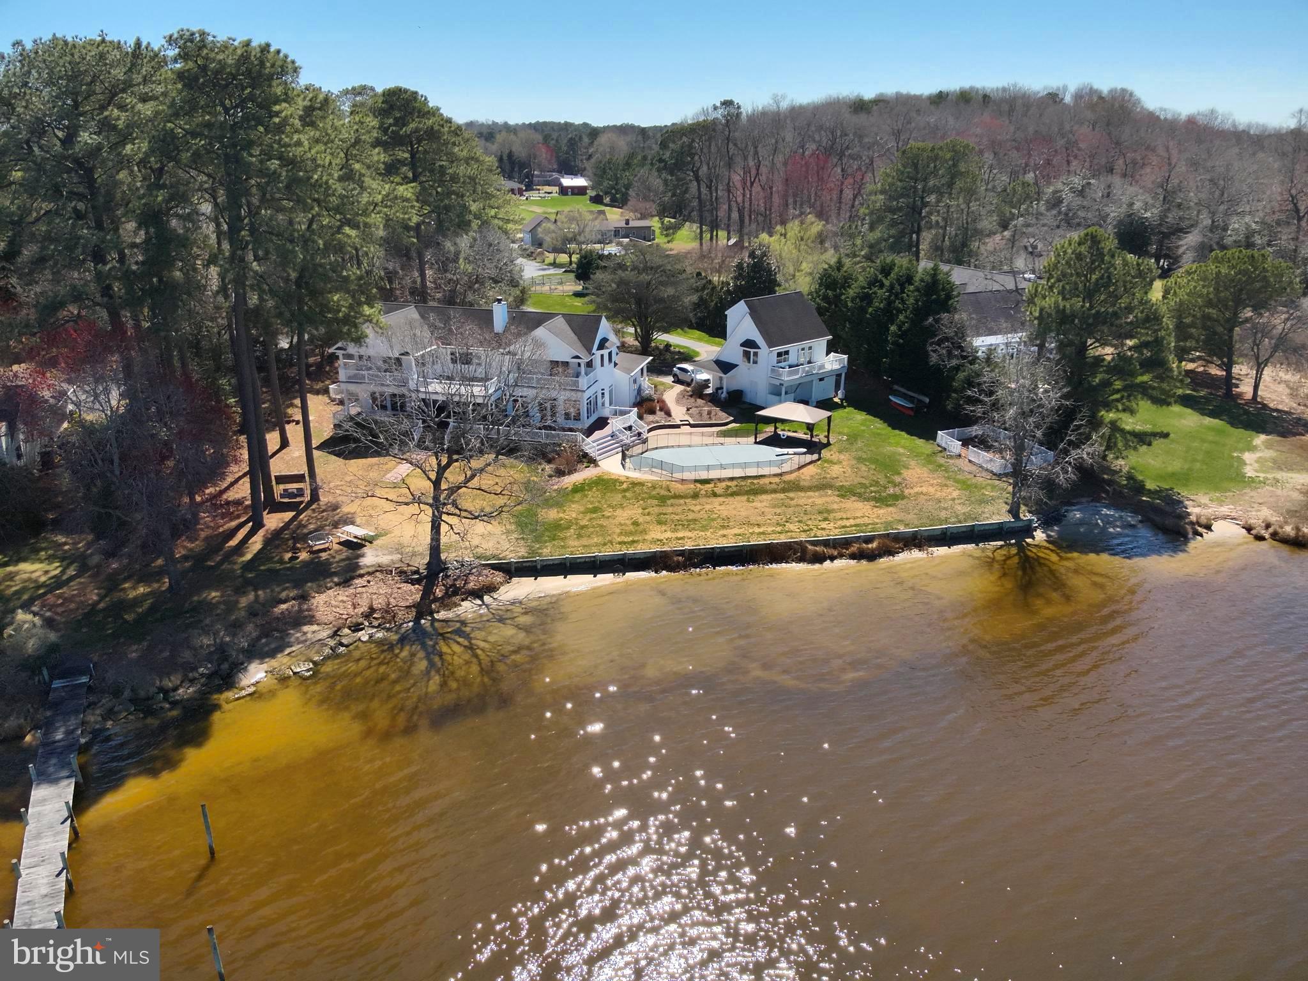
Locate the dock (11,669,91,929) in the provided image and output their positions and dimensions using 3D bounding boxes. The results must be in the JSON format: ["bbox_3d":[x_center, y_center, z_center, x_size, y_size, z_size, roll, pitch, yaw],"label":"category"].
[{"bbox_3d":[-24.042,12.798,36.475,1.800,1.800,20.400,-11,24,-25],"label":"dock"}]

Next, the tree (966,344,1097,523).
[{"bbox_3d":[24.600,-3.431,59.637,8.600,11.400,8.400,0,22,0],"label":"tree"}]

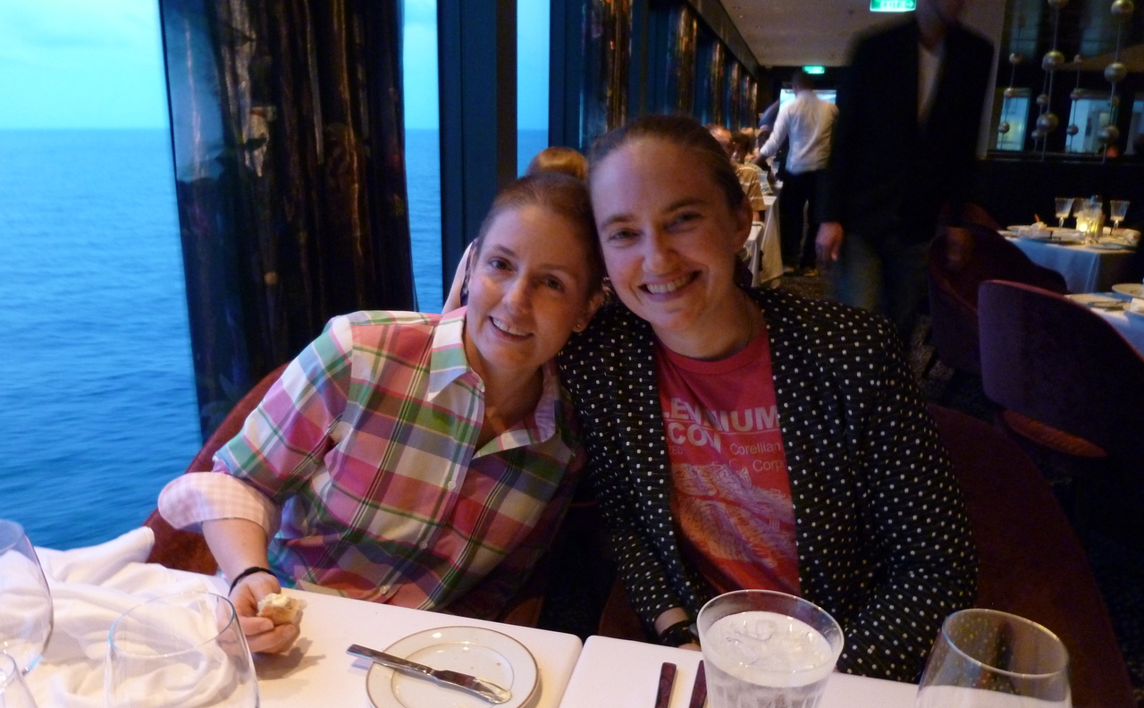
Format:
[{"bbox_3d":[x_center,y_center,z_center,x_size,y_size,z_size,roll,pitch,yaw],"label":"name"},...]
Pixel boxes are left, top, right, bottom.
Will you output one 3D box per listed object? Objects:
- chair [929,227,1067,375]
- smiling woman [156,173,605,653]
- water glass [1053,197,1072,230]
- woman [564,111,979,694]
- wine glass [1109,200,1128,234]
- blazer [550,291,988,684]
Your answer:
[{"bbox_3d":[1.820,-0.135,3.652,0.640,0.780,0.620,-11,19,-35],"label":"chair"},{"bbox_3d":[-0.155,0.349,1.100,0.540,1.160,0.660,1,15,2],"label":"smiling woman"},{"bbox_3d":[2.308,-0.655,3.880,0.088,0.157,0.088,4,16,13],"label":"water glass"},{"bbox_3d":[0.235,0.334,1.023,0.500,1.200,0.660,4,16,15],"label":"woman"},{"bbox_3d":[2.531,-0.632,3.820,0.088,0.157,0.088,4,16,13],"label":"wine glass"},{"bbox_3d":[0.235,0.192,0.995,0.490,0.560,0.390,4,16,15],"label":"blazer"}]

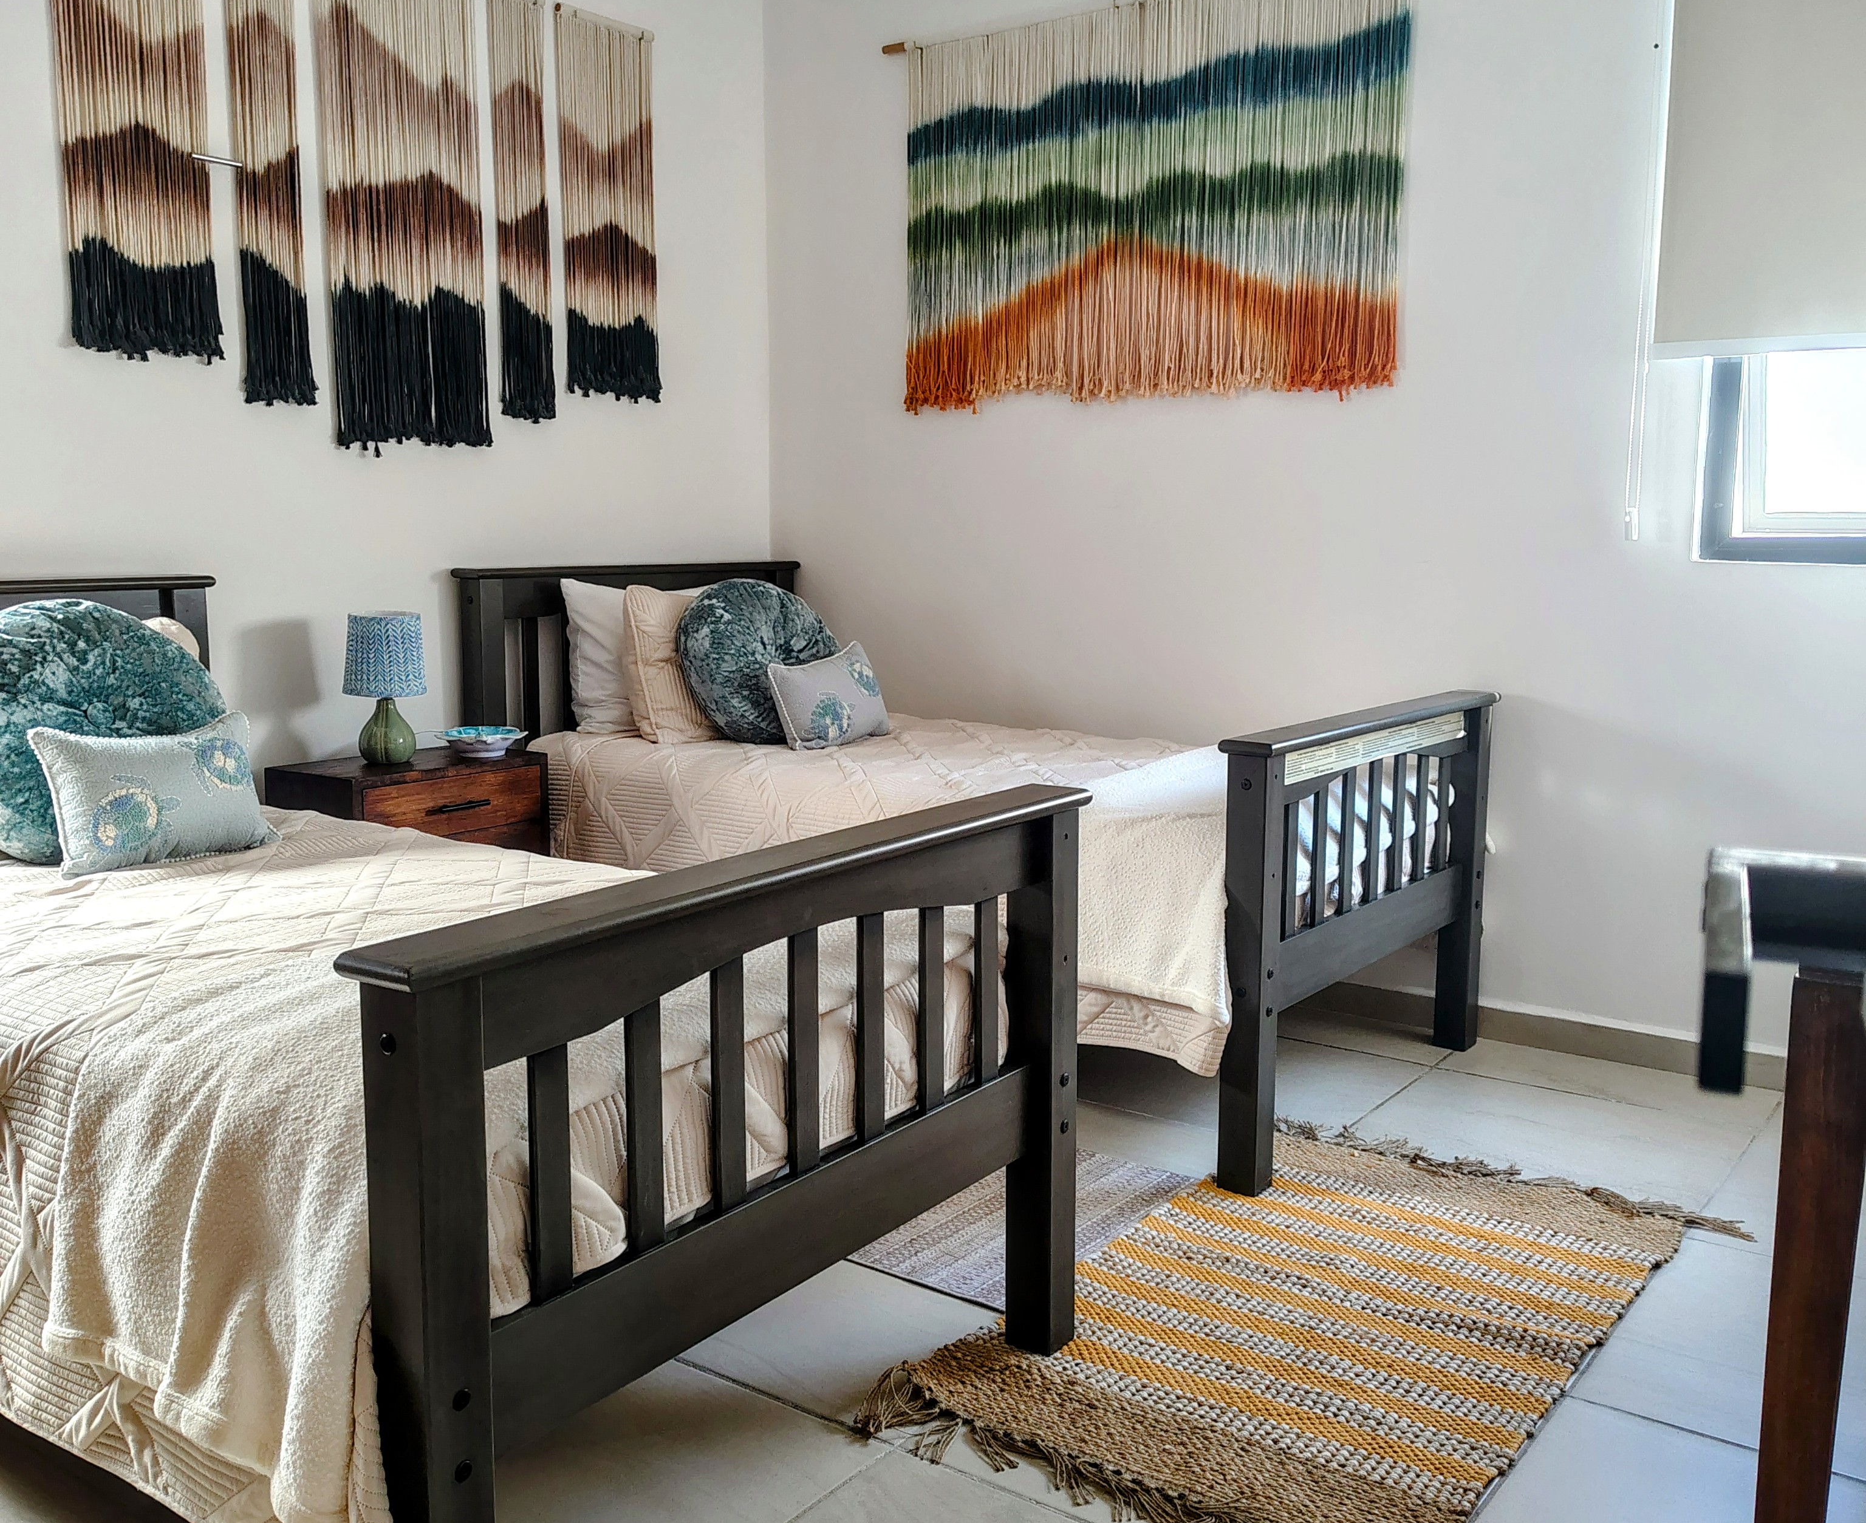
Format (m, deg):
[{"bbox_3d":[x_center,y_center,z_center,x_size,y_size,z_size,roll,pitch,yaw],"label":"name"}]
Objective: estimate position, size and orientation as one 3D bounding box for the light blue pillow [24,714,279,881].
[{"bbox_3d":[-1.132,0.042,2.528,0.100,0.215,0.335,-19,-5,37],"label":"light blue pillow"}]

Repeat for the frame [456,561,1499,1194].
[{"bbox_3d":[0.035,0.083,3.740,2.025,0.978,1.110,6,10,36],"label":"frame"}]

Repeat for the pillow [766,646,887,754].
[{"bbox_3d":[-0.238,-0.152,3.990,0.101,0.226,0.352,-25,-9,36],"label":"pillow"}]

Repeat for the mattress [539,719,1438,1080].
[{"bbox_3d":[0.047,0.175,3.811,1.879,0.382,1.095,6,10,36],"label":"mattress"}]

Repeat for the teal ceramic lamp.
[{"bbox_3d":[-1.154,-0.152,3.605,0.176,0.311,0.176,6,10,36],"label":"teal ceramic lamp"}]

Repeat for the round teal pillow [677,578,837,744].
[{"bbox_3d":[-0.396,-0.227,3.976,0.422,0.422,0.151,-7,-18,-42],"label":"round teal pillow"}]

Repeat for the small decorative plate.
[{"bbox_3d":[-0.966,-0.037,3.713,0.191,0.055,0.191,6,10,36],"label":"small decorative plate"}]

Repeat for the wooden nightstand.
[{"bbox_3d":[-1.101,0.303,3.678,0.296,0.610,0.502,6,10,36],"label":"wooden nightstand"}]

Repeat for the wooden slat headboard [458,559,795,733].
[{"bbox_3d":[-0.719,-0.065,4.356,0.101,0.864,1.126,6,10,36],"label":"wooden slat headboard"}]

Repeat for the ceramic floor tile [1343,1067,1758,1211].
[{"bbox_3d":[1.085,0.679,3.066,0.600,0.010,0.600,6,10,36],"label":"ceramic floor tile"}]

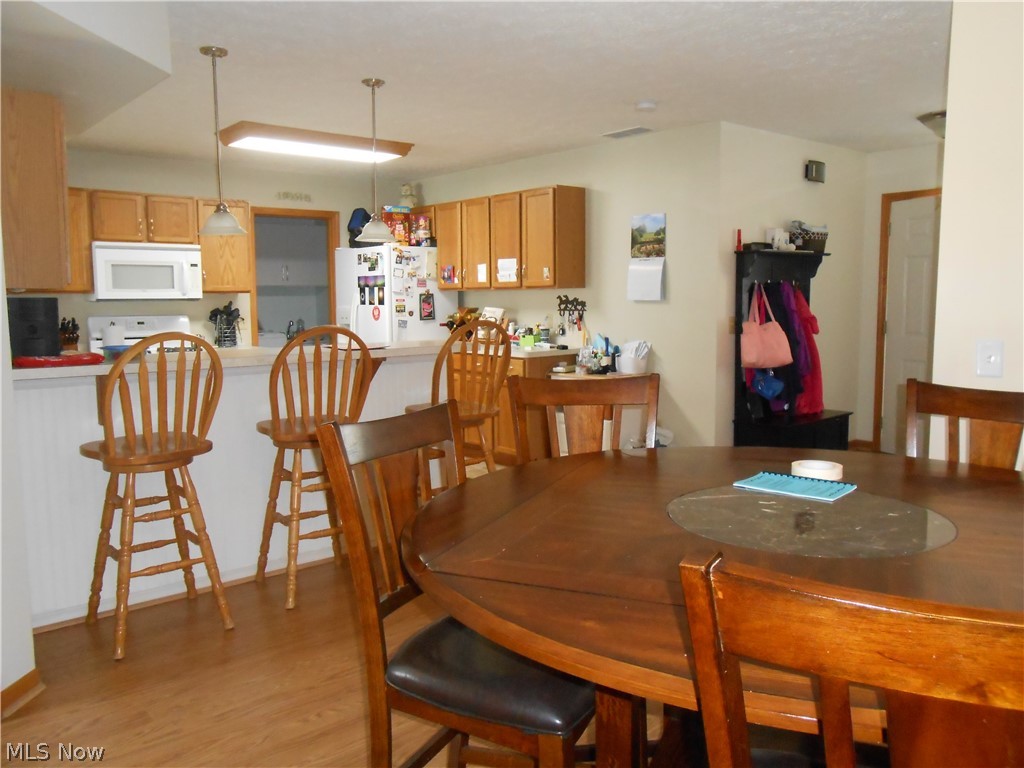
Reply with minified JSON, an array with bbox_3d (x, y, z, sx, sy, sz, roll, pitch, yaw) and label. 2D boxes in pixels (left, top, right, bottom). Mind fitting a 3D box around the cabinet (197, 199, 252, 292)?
[{"bbox_3d":[-2.446,-1.139,6.441,0.420,0.745,0.325,-6,9,-40],"label":"cabinet"}]

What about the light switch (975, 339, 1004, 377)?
[{"bbox_3d":[1.529,-0.081,2.461,0.015,0.117,0.070,-6,9,-40],"label":"light switch"}]

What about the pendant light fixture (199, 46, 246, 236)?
[{"bbox_3d":[-1.354,-1.106,3.541,0.220,0.825,0.220,-6,9,-40],"label":"pendant light fixture"}]

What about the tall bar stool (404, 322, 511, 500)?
[{"bbox_3d":[-0.288,0.273,3.974,0.470,1.190,0.540,-5,7,-34],"label":"tall bar stool"}]

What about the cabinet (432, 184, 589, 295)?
[{"bbox_3d":[-0.053,-1.156,6.374,0.325,0.757,1.570,-6,9,-40],"label":"cabinet"}]

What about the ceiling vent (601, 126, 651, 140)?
[{"bbox_3d":[0.812,-1.742,5.374,0.170,0.020,0.370,-6,8,-41],"label":"ceiling vent"}]

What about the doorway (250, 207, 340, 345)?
[{"bbox_3d":[-1.971,-0.535,7.106,0.851,2.092,0.130,-6,8,-39],"label":"doorway"}]

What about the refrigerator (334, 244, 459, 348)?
[{"bbox_3d":[-1.058,-0.370,7.175,0.770,1.755,0.930,-6,9,-40],"label":"refrigerator"}]

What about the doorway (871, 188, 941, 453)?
[{"bbox_3d":[3.335,-0.461,6.097,0.100,2.120,0.895,-6,9,-40],"label":"doorway"}]

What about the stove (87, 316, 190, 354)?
[{"bbox_3d":[-2.762,0.079,5.967,0.760,1.185,0.680,-6,8,-41],"label":"stove"}]

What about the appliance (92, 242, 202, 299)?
[{"bbox_3d":[-2.865,-0.864,5.964,0.760,0.415,0.400,-6,8,-41],"label":"appliance"}]

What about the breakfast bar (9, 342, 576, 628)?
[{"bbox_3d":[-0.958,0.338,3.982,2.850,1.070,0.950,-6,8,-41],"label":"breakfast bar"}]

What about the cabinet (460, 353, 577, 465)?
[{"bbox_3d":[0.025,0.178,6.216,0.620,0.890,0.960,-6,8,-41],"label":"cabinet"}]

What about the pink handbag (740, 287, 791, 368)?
[{"bbox_3d":[1.725,-0.397,5.181,0.405,0.550,0.150,-6,9,-40],"label":"pink handbag"}]

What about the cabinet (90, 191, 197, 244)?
[{"bbox_3d":[-2.885,-1.266,5.959,0.760,0.385,0.320,-6,8,-41],"label":"cabinet"}]

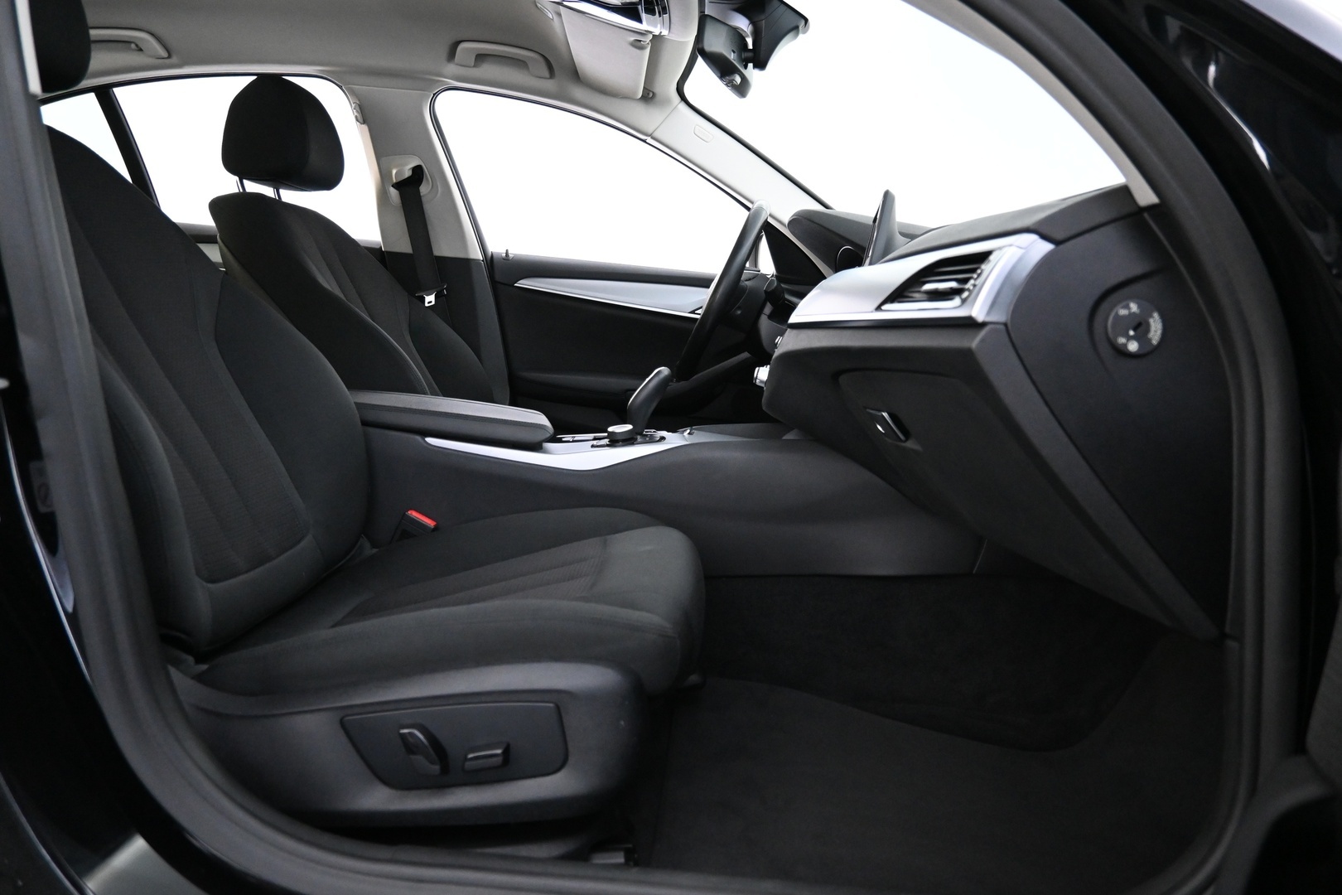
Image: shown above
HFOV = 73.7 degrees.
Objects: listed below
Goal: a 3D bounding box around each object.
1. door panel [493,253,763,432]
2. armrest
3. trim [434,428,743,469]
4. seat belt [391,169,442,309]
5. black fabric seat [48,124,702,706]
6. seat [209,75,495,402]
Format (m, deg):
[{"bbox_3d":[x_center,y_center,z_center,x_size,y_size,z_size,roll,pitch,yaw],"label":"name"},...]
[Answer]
[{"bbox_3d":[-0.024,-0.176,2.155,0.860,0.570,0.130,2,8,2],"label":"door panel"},{"bbox_3d":[-0.373,-0.051,1.488,0.370,0.078,0.210,7,8,1],"label":"armrest"},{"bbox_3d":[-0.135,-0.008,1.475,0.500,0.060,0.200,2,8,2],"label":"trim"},{"bbox_3d":[-0.584,-0.486,2.072,0.085,0.340,0.050,-3,19,3],"label":"seat belt"},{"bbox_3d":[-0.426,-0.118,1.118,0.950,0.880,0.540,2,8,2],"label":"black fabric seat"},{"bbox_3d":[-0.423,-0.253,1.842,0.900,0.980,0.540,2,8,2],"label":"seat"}]

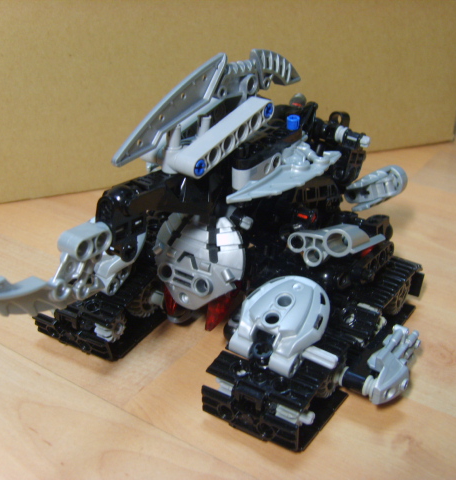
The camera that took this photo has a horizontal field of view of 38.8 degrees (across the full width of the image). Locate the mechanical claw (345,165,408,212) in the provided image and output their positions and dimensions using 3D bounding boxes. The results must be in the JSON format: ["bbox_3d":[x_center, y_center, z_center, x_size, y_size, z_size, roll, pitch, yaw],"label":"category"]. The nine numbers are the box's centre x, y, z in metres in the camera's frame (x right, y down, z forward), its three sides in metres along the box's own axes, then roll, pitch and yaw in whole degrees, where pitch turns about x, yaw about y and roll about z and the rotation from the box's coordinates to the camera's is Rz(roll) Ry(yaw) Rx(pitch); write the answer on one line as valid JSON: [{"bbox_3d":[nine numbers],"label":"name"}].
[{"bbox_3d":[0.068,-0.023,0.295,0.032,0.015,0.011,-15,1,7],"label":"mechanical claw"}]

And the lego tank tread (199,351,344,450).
[{"bbox_3d":[0.019,0.051,0.240,0.040,0.024,0.042,15,27,30],"label":"lego tank tread"}]

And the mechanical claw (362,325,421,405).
[{"bbox_3d":[0.062,0.046,0.239,0.013,0.015,0.036,15,42,30],"label":"mechanical claw"}]

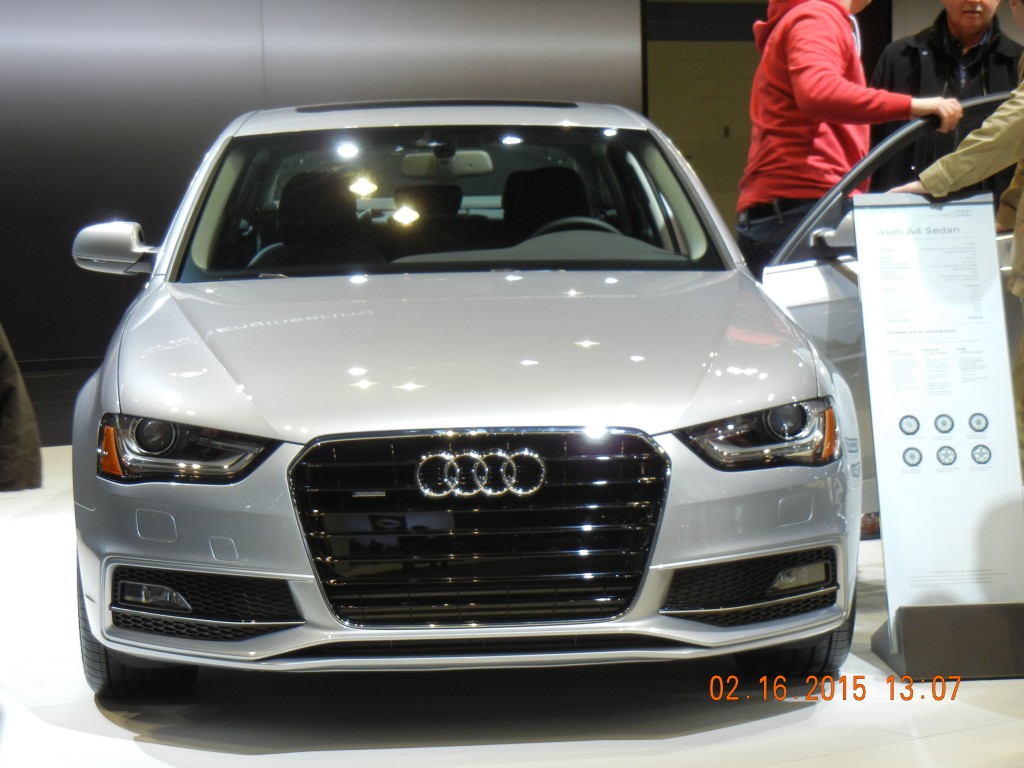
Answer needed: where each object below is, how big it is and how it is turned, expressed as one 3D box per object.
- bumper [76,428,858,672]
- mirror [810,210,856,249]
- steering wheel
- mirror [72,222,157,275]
[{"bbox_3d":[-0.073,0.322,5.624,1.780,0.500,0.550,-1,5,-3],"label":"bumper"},{"bbox_3d":[0.917,-0.389,6.905,0.140,0.145,0.235,-5,6,-40],"label":"mirror"},{"bbox_3d":[0.179,-0.294,7.304,0.370,0.370,0.110,-1,28,-3],"label":"steering wheel"},{"bbox_3d":[-1.048,-0.357,6.946,0.235,0.140,0.140,-1,5,-3],"label":"mirror"}]

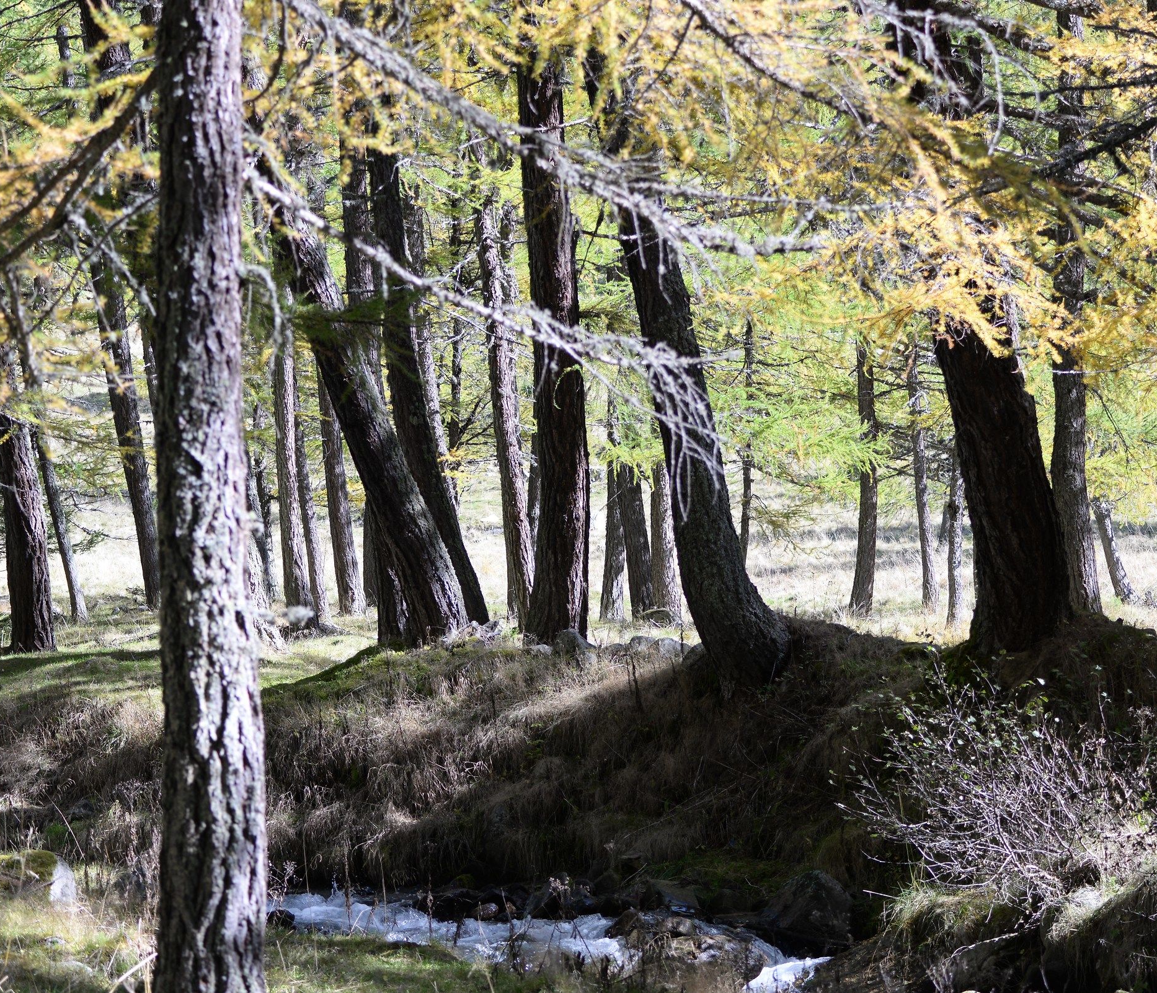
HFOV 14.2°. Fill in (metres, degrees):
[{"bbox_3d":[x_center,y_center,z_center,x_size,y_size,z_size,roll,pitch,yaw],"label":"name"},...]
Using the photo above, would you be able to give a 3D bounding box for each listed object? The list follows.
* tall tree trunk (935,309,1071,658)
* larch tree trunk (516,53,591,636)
[{"bbox_3d":[2.896,-0.088,32.000,0.683,2.349,0.627,-9,0,0],"label":"tall tree trunk"},{"bbox_3d":[-0.204,-1.212,37.000,0.464,4.741,0.418,-2,0,0],"label":"larch tree trunk"}]

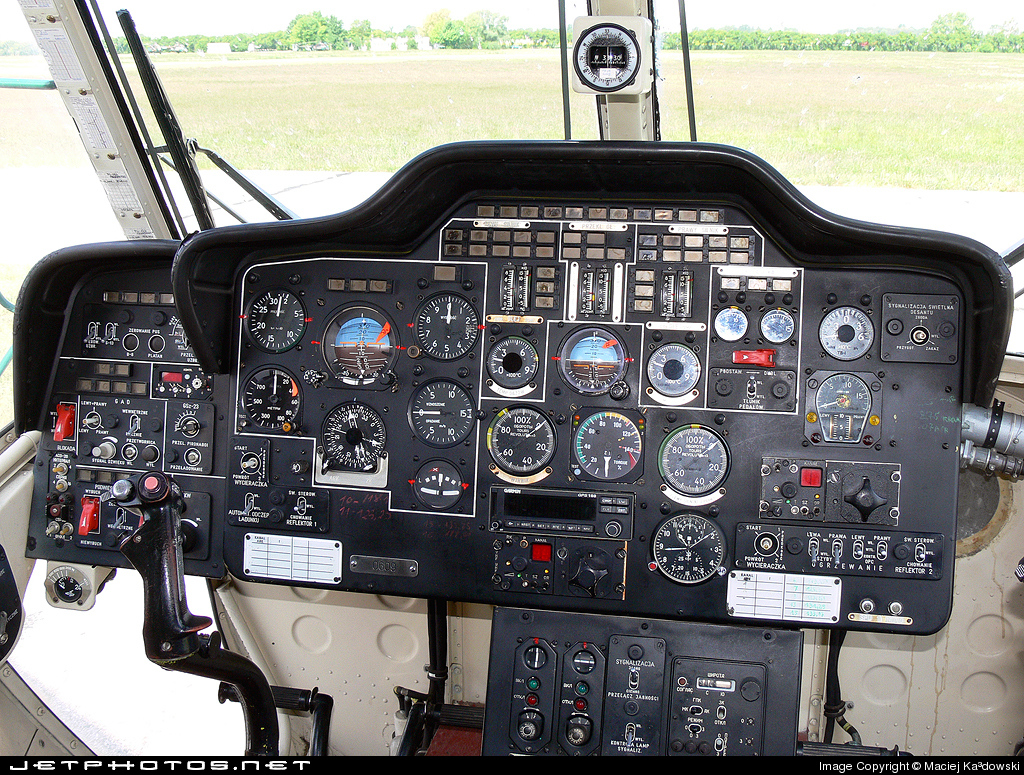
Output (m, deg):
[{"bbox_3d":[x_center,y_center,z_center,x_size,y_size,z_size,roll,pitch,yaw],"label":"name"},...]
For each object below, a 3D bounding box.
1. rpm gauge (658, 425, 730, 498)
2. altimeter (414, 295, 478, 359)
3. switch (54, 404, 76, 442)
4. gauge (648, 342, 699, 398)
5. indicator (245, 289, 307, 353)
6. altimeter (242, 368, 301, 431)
[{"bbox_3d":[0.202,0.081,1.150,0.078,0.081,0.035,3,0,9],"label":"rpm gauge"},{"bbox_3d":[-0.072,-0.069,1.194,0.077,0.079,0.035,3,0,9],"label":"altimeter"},{"bbox_3d":[-0.529,0.042,1.230,0.018,0.044,0.023,3,-1,12],"label":"switch"},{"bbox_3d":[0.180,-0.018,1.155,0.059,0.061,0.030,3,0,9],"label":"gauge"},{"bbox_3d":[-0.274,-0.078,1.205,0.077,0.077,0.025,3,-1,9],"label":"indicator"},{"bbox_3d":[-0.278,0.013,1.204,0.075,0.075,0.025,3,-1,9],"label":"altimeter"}]

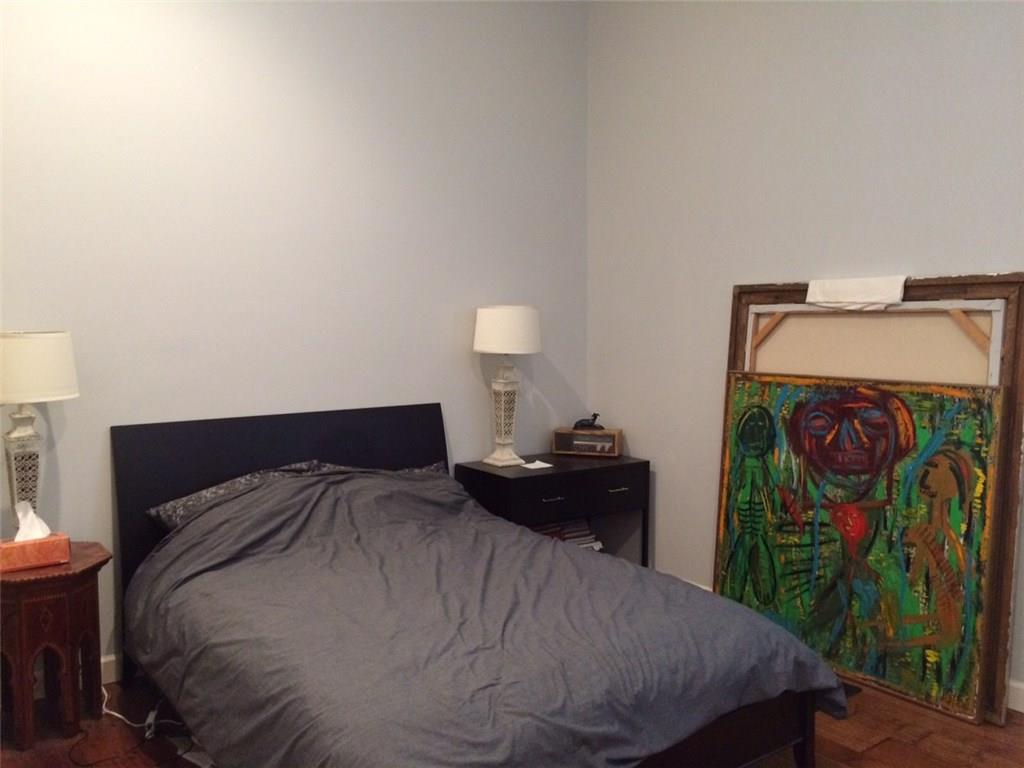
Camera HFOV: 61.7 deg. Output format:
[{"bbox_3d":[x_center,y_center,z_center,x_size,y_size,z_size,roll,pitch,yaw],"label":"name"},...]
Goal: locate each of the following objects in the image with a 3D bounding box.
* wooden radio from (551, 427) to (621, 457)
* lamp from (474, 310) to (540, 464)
[{"bbox_3d":[0.427,0.328,4.821,0.367,0.135,0.162,1,4,15],"label":"wooden radio"},{"bbox_3d":[-0.019,0.010,4.495,0.356,0.819,0.356,0,4,0],"label":"lamp"}]

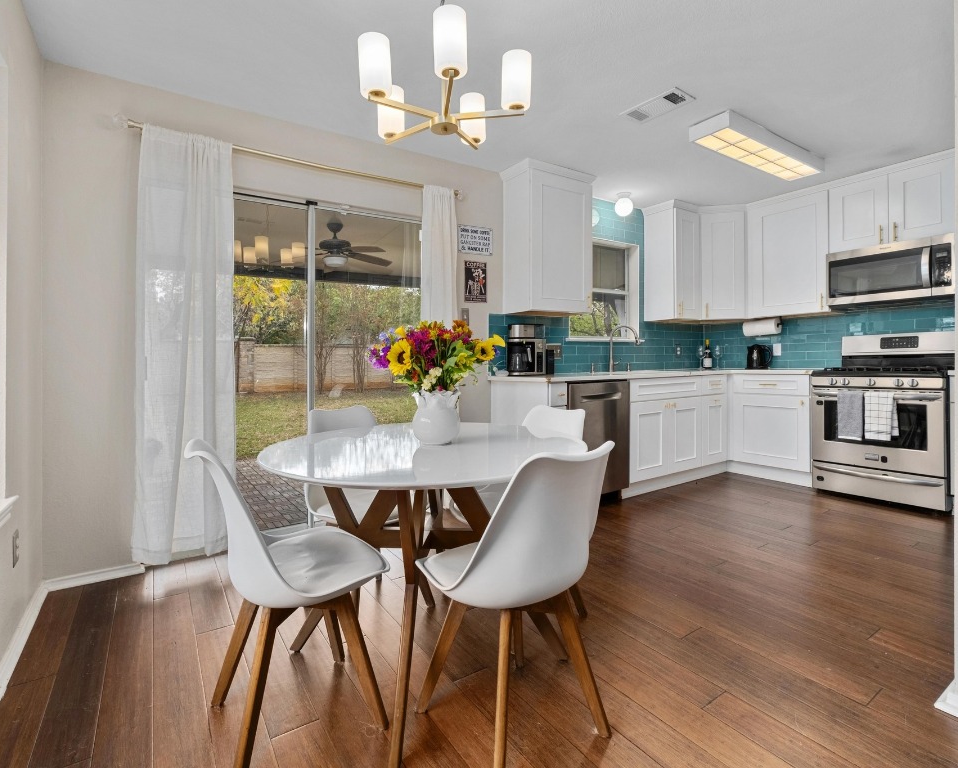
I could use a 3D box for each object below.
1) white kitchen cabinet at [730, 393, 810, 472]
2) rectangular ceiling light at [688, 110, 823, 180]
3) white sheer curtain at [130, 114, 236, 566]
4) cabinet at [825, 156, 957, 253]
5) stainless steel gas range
[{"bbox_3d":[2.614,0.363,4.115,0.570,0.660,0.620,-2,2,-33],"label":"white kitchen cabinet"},{"bbox_3d":[1.857,-1.520,3.137,1.250,0.097,0.235,-3,3,-34],"label":"rectangular ceiling light"},{"bbox_3d":[-1.459,-0.195,2.399,0.427,2.089,0.110,-1,1,-34],"label":"white sheer curtain"},{"bbox_3d":[3.099,-1.273,3.551,0.330,0.513,0.762,-1,1,-34],"label":"cabinet"},{"bbox_3d":[2.988,0.221,3.493,0.690,1.185,0.755,-2,2,-33],"label":"stainless steel gas range"}]

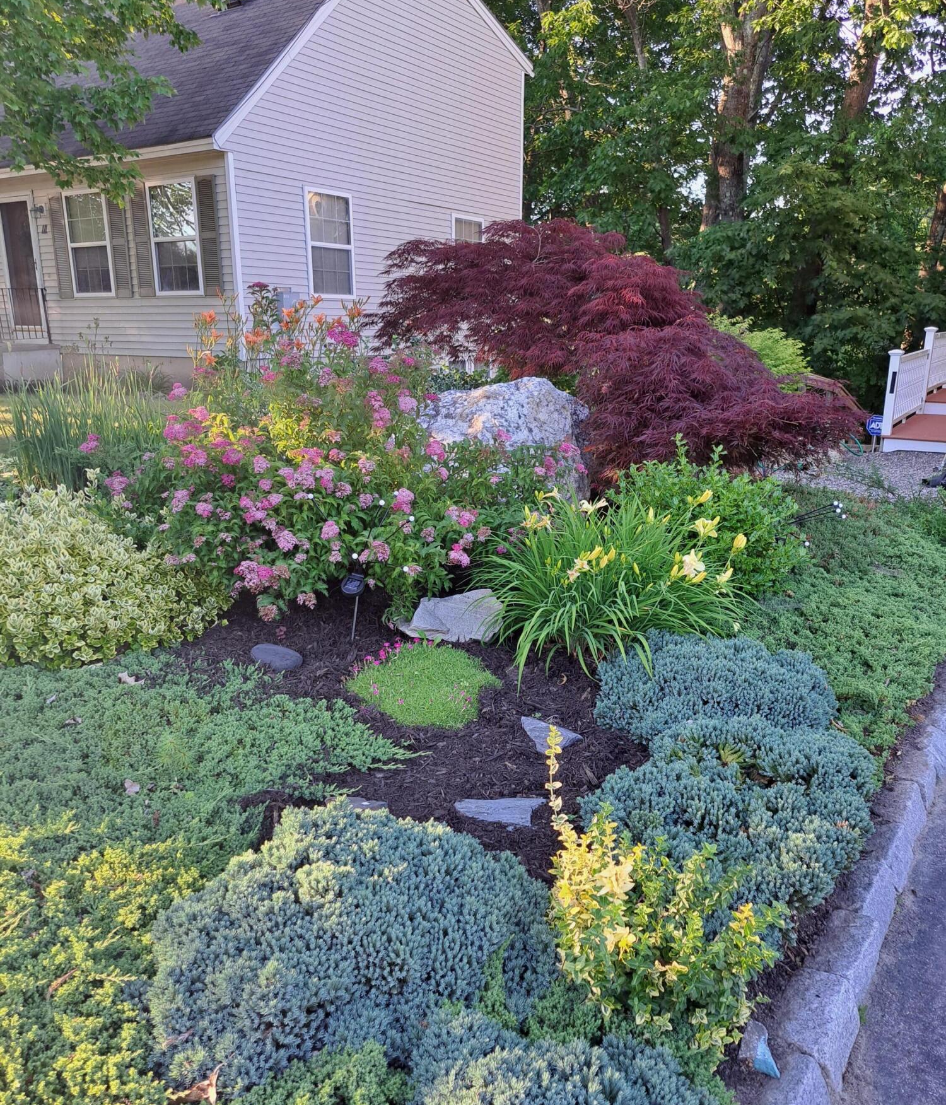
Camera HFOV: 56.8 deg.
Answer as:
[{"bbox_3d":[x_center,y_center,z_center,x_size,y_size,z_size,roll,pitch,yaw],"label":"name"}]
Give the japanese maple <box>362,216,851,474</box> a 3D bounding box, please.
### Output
[{"bbox_3d":[1.108,-1.550,7.000,3.500,2.100,2.800,0,14,0],"label":"japanese maple"}]

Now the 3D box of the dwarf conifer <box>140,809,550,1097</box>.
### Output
[{"bbox_3d":[-0.255,0.735,1.870,0.870,0.320,0.720,0,14,0],"label":"dwarf conifer"}]

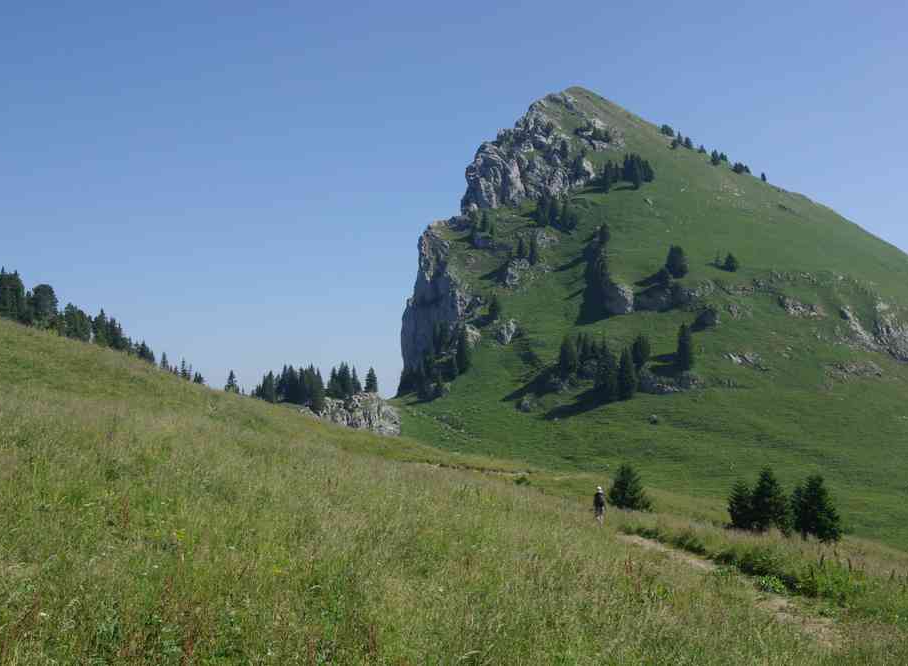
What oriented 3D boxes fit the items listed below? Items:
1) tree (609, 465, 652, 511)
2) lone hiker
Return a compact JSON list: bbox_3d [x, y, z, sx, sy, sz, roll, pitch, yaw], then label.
[{"bbox_3d":[9.403,8.331,73.000,2.400,2.700,2.400,0,-2,0],"label":"tree"},{"bbox_3d":[6.247,7.492,58.500,0.550,1.750,0.480,0,-2,-3],"label":"lone hiker"}]

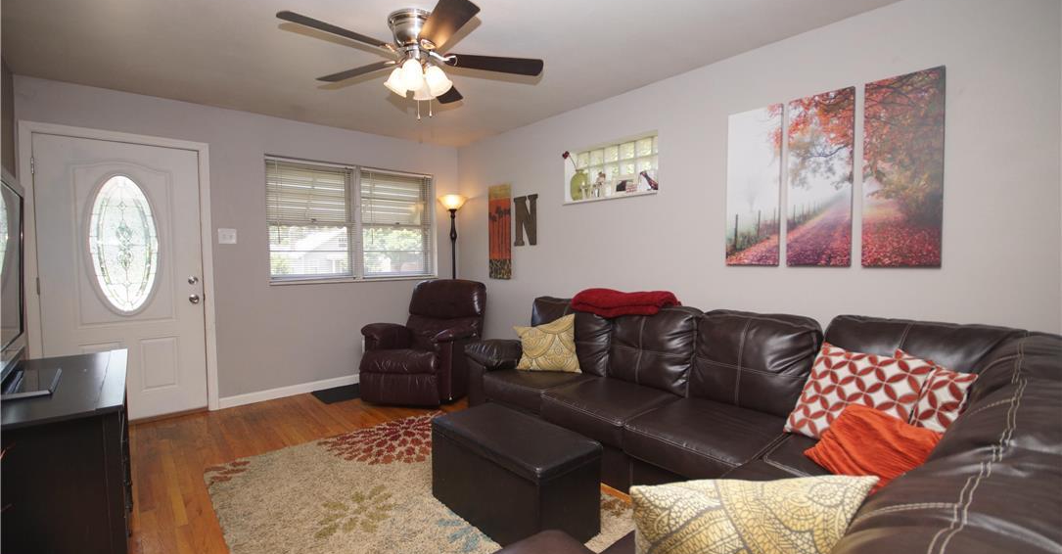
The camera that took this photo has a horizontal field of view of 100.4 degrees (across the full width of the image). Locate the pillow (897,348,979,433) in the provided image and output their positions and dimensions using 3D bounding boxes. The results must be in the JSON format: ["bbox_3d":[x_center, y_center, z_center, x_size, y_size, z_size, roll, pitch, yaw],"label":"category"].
[{"bbox_3d":[1.545,0.508,1.820,0.130,0.400,0.400,27,2,-4],"label":"pillow"}]

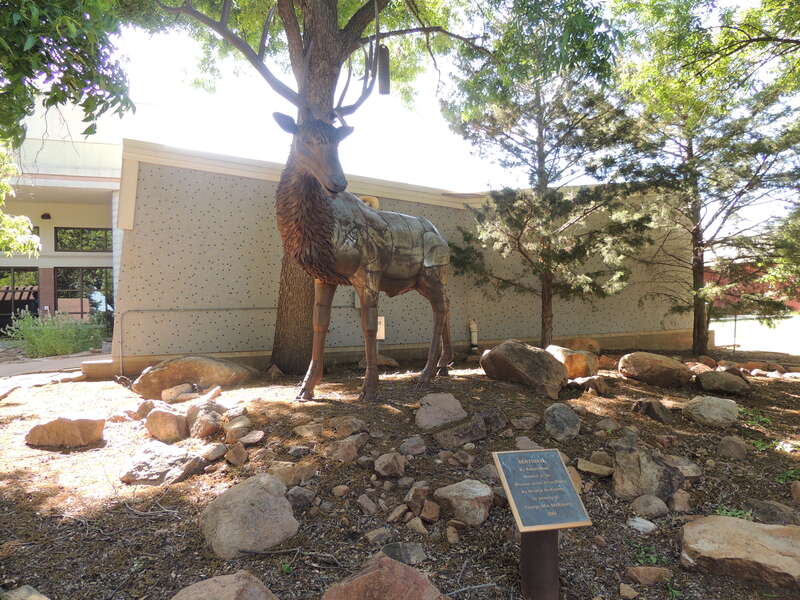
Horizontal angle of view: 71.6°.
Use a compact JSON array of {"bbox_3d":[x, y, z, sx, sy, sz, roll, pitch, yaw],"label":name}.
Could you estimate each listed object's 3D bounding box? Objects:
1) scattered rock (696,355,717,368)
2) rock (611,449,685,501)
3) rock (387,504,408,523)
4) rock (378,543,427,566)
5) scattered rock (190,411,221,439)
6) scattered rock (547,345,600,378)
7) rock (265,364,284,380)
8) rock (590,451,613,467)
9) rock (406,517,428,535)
[{"bbox_3d":[4.806,0.964,8.698,0.314,0.203,0.282,0,0,0],"label":"scattered rock"},{"bbox_3d":[1.702,1.195,3.800,0.460,0.300,0.330,-2,-2,24],"label":"rock"},{"bbox_3d":[-0.015,1.282,3.330,0.132,0.085,0.100,0,0,0],"label":"rock"},{"bbox_3d":[0.019,1.400,3.040,0.274,0.100,0.200,0,0,0],"label":"rock"},{"bbox_3d":[-1.542,0.987,4.398,0.238,0.196,0.214,0,0,0],"label":"scattered rock"},{"bbox_3d":[1.974,0.732,6.500,0.660,0.370,0.480,0,0,17],"label":"scattered rock"},{"bbox_3d":[-1.349,0.780,5.965,0.215,0.170,0.161,0,0,-13],"label":"rock"},{"bbox_3d":[1.369,1.083,3.768,0.149,0.116,0.120,0,0,20],"label":"rock"},{"bbox_3d":[0.102,1.315,3.234,0.128,0.085,0.100,0,0,2],"label":"rock"}]

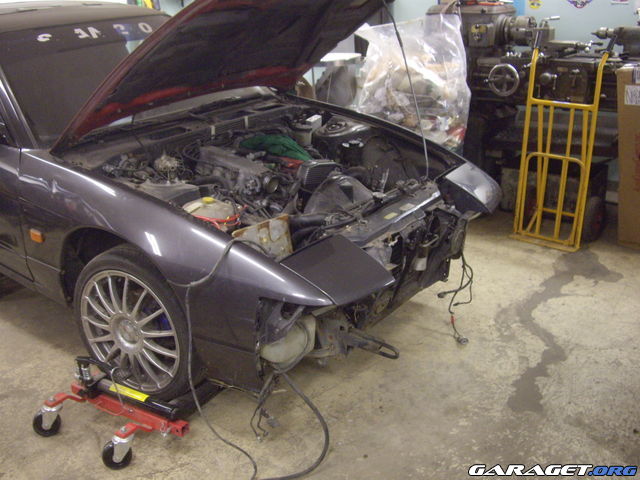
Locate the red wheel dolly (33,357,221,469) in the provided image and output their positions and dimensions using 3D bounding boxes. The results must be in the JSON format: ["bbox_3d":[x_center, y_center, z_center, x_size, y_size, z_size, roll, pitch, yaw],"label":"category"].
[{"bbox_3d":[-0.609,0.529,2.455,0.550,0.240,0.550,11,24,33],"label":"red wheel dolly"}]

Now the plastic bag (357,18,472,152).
[{"bbox_3d":[0.546,-0.774,4.150,0.660,1.050,0.500,7,22,24],"label":"plastic bag"}]

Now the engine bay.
[{"bbox_3d":[-0.081,-0.168,2.879,1.120,0.480,1.280,16,27,31],"label":"engine bay"}]

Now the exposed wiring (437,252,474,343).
[{"bbox_3d":[0.559,0.237,2.900,0.140,0.380,0.130,11,24,33],"label":"exposed wiring"}]

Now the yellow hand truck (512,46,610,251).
[{"bbox_3d":[1.337,-0.520,3.845,0.370,1.120,0.450,-15,23,-38],"label":"yellow hand truck"}]

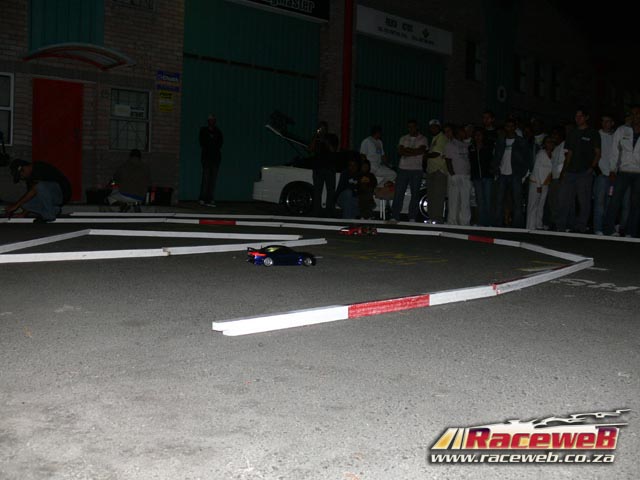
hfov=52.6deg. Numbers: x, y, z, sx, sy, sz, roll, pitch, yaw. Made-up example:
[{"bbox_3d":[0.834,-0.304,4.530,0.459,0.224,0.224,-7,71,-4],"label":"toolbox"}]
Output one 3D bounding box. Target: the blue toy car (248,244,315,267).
[{"bbox_3d":[-0.247,0.099,4.120,0.430,0.128,0.190,0,4,-18],"label":"blue toy car"}]

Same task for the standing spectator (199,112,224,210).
[{"bbox_3d":[-2.074,-1.487,12.350,0.490,1.770,0.320,0,4,-18],"label":"standing spectator"}]

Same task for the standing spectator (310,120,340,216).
[{"bbox_3d":[0.062,-1.245,11.400,0.500,1.700,0.370,4,4,23],"label":"standing spectator"}]

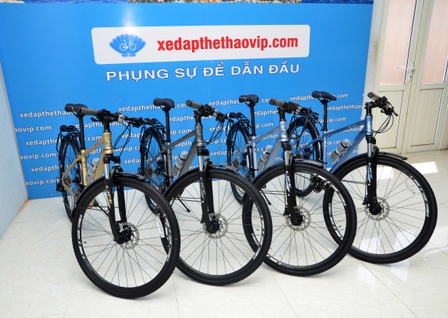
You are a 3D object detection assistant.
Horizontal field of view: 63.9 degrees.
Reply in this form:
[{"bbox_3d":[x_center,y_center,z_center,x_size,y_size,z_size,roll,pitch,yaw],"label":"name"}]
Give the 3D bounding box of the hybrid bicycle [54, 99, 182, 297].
[{"bbox_3d":[-0.868,0.094,2.440,0.544,1.098,1.723,-14,22,-33],"label":"hybrid bicycle"}]

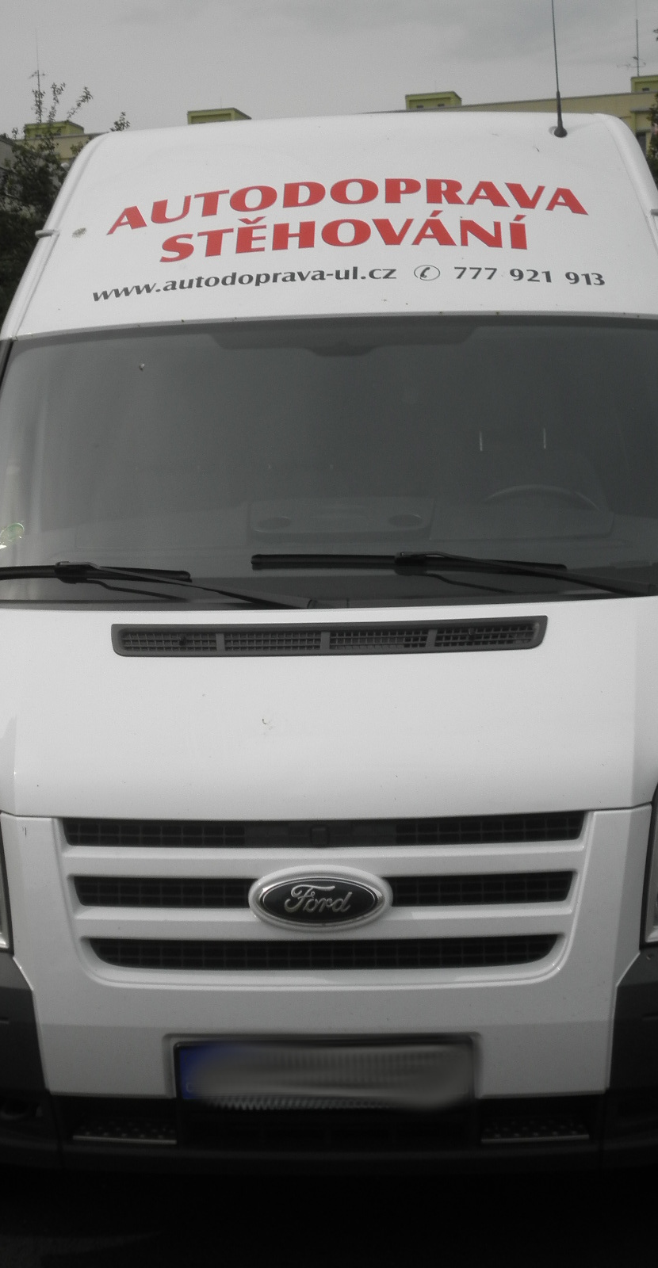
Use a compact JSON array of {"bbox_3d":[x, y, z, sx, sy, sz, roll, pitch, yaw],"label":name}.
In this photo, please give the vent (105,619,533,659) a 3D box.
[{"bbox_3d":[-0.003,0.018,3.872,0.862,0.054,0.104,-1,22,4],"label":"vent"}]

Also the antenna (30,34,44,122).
[{"bbox_3d":[-24.253,-46.274,165.000,1.100,7.300,0.800,-1,7,4],"label":"antenna"}]

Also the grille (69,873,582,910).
[{"bbox_3d":[-0.015,0.465,3.586,0.904,0.054,0.093,-1,1,4],"label":"grille"}]

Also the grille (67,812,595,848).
[{"bbox_3d":[-0.014,0.360,3.622,0.959,0.052,0.100,-1,1,4],"label":"grille"}]

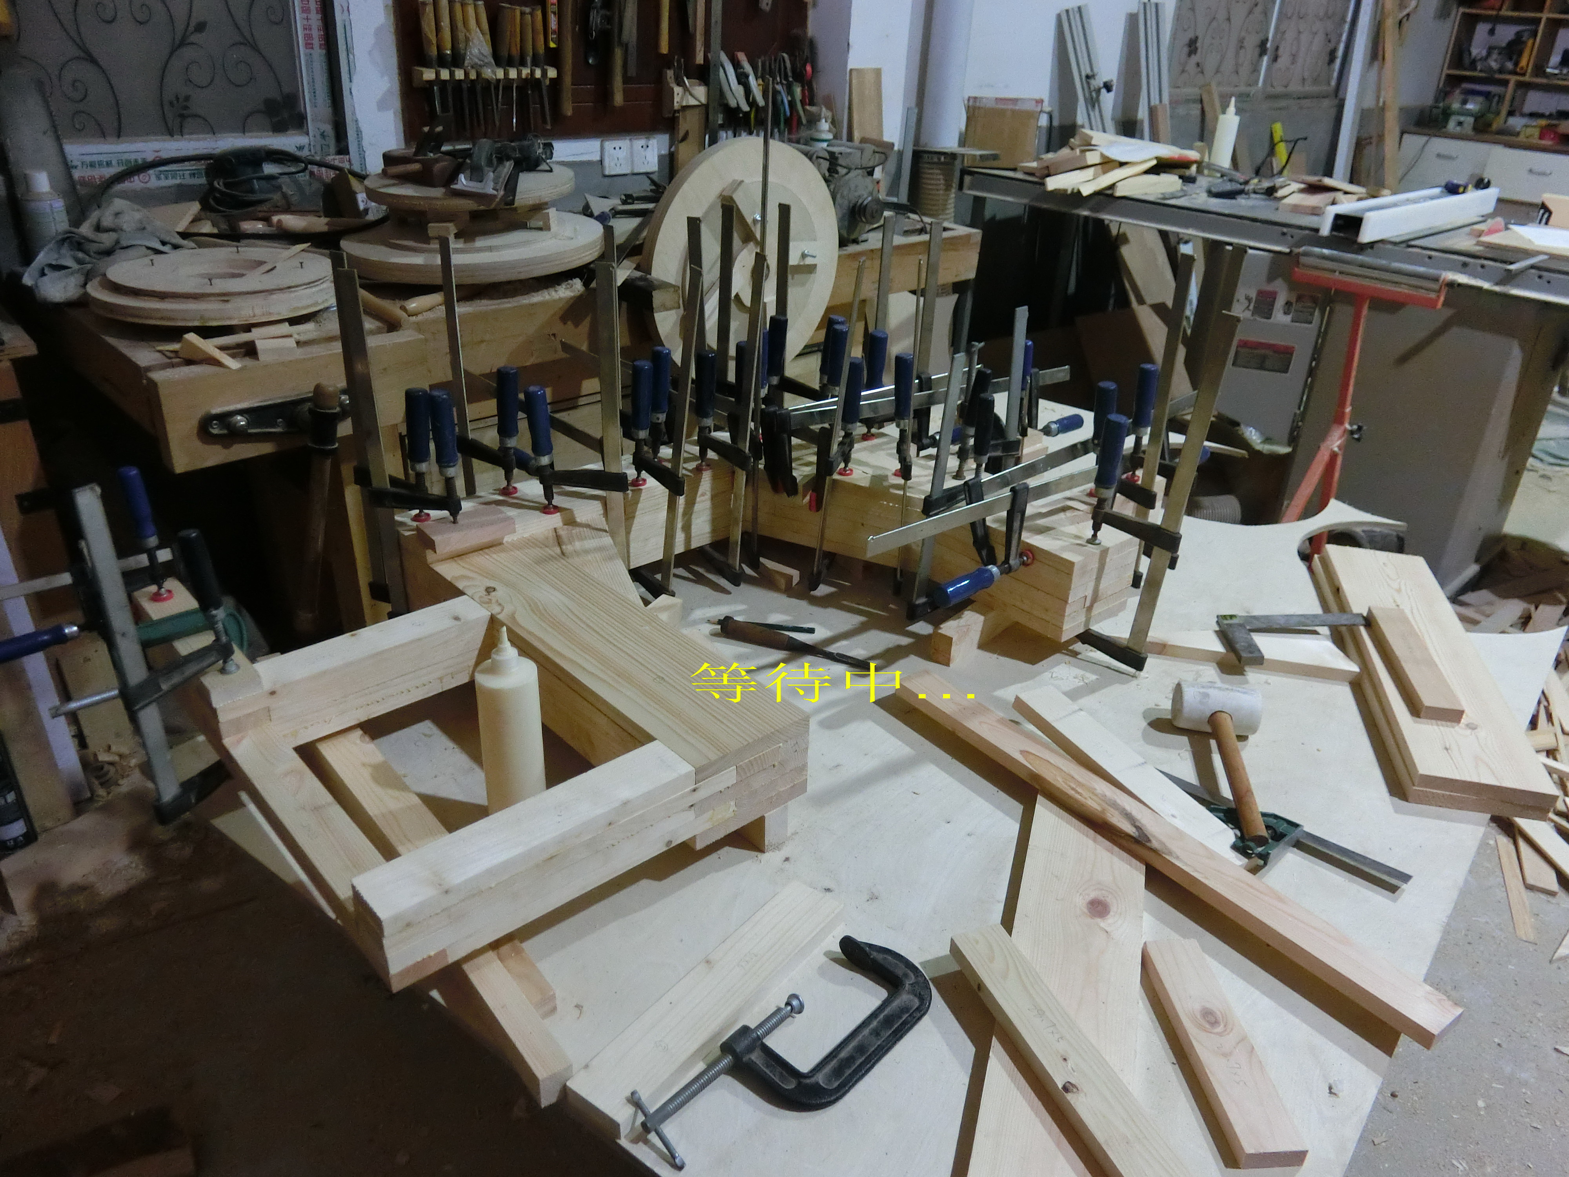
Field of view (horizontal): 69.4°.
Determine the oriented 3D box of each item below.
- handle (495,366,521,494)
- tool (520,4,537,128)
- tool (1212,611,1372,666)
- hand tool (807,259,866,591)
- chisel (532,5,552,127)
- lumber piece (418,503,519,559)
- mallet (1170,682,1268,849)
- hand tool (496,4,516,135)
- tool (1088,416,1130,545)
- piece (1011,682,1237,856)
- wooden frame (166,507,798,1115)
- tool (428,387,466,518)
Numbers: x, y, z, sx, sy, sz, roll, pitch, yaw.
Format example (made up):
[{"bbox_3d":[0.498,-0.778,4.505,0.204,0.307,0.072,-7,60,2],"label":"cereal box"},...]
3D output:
[{"bbox_3d":[-0.421,-0.239,1.727,0.034,0.200,0.034,5,24,0],"label":"handle"},{"bbox_3d":[-0.581,-1.185,2.581,0.028,0.254,0.028,23,31,38],"label":"tool"},{"bbox_3d":[0.770,0.082,1.662,0.226,0.020,0.138,3,25,2],"label":"tool"},{"bbox_3d":[0.102,-0.267,1.843,0.040,0.531,0.150,14,23,13],"label":"hand tool"},{"bbox_3d":[-0.553,-1.196,2.601,0.028,0.253,0.028,23,34,38],"label":"chisel"},{"bbox_3d":[-0.446,-0.082,1.595,0.122,0.021,0.066,-20,32,-39],"label":"lumber piece"},{"bbox_3d":[0.553,0.211,1.385,0.110,0.064,0.316,5,25,7],"label":"mallet"},{"bbox_3d":[-0.625,-1.164,2.546,0.028,0.261,0.034,23,28,38],"label":"hand tool"},{"bbox_3d":[0.413,-0.139,1.459,0.031,0.185,0.031,-21,35,-37],"label":"tool"},{"bbox_3d":[0.412,0.218,1.411,0.056,0.019,0.362,-8,27,-22],"label":"piece"},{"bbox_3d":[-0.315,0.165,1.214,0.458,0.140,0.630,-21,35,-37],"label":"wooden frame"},{"bbox_3d":[-0.418,-0.163,1.412,0.033,0.183,0.033,-20,35,-37],"label":"tool"}]

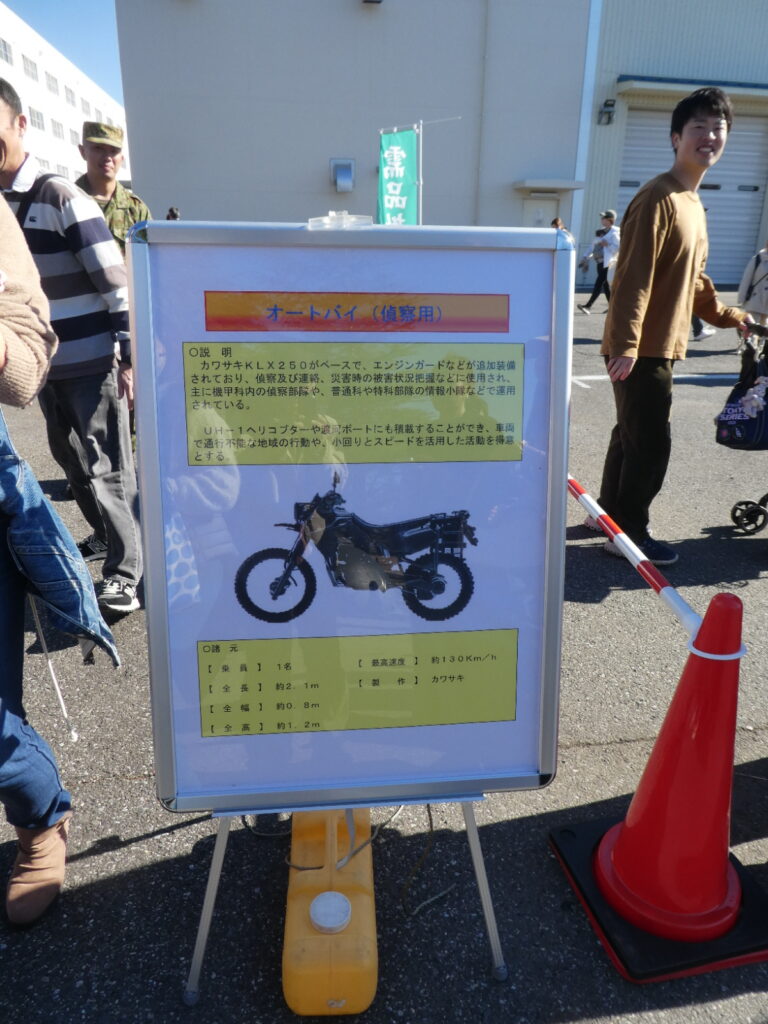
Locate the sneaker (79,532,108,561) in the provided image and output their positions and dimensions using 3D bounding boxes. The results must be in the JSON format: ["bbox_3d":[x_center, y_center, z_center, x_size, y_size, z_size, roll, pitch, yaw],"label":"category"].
[{"bbox_3d":[-1.236,0.124,3.051,0.290,0.116,0.105,-14,25,-34],"label":"sneaker"}]

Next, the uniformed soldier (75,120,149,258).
[{"bbox_3d":[-1.191,-0.830,3.299,0.500,1.740,0.310,-10,22,-26],"label":"uniformed soldier"}]

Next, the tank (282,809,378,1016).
[{"bbox_3d":[-0.104,0.721,1.385,0.157,0.156,0.420,-1,20,-4],"label":"tank"}]

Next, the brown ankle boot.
[{"bbox_3d":[-0.711,0.684,1.462,0.095,0.160,0.250,-4,20,-11],"label":"brown ankle boot"}]

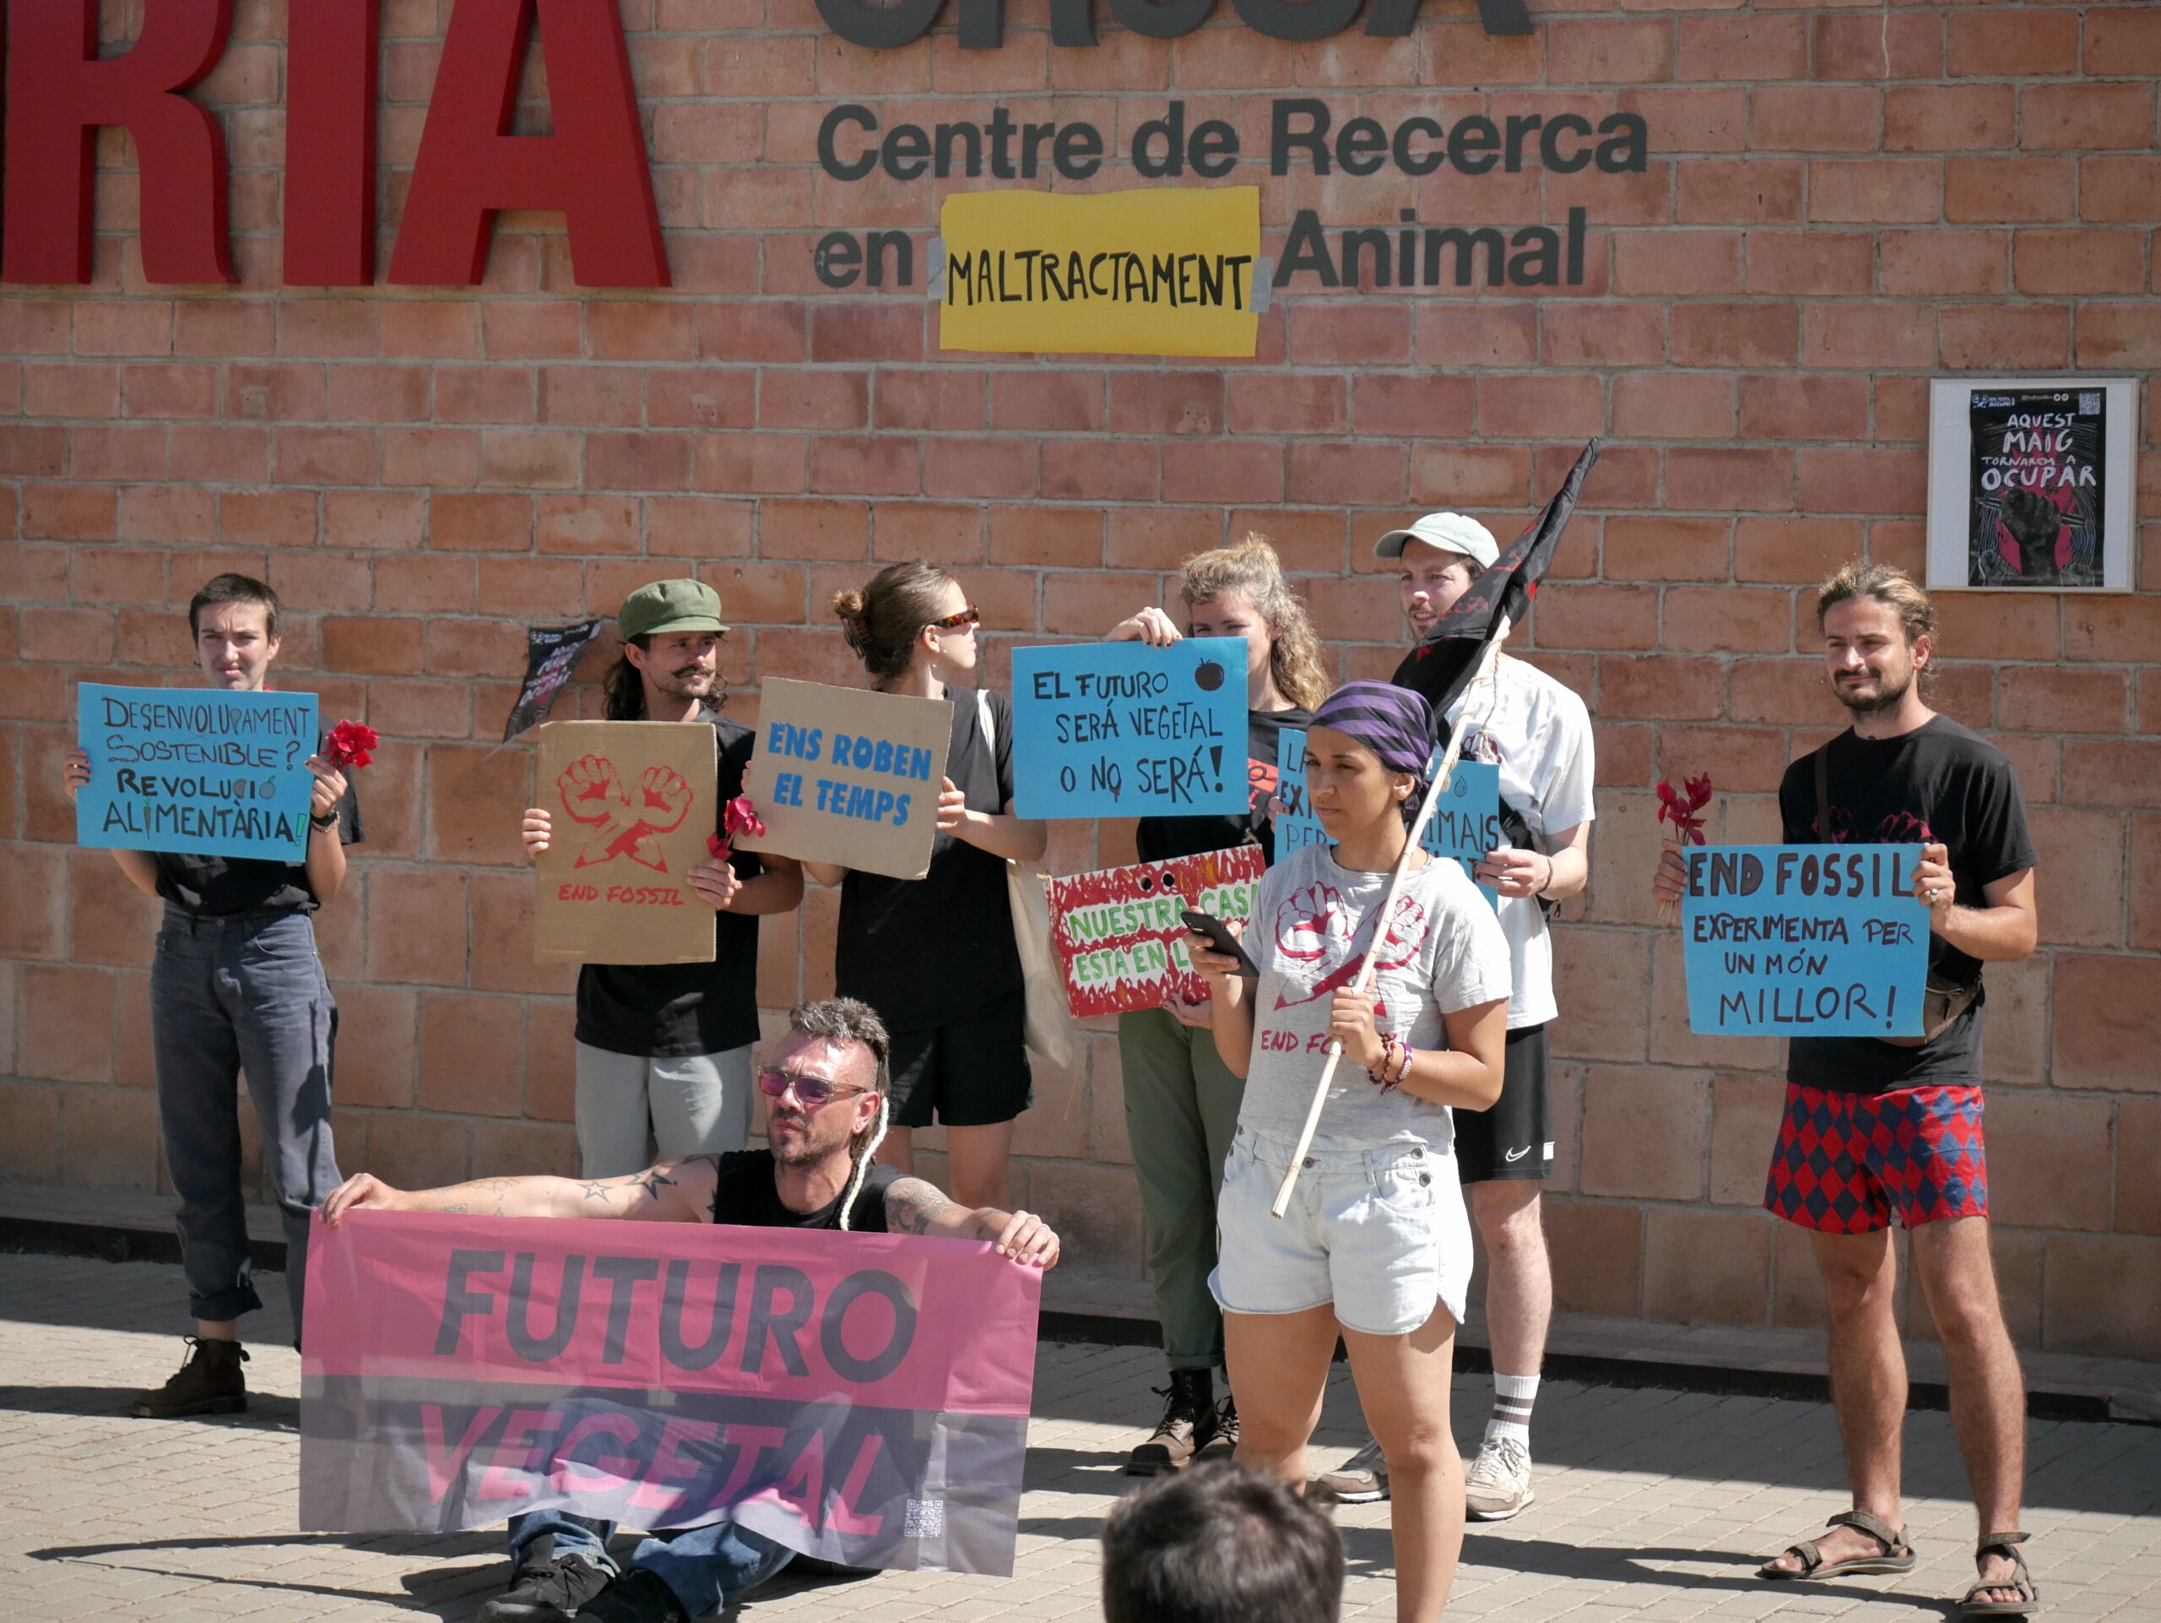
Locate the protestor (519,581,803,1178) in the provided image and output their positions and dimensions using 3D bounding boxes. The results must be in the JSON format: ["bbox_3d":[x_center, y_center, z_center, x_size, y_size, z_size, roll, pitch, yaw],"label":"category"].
[{"bbox_3d":[-0.816,0.394,10.938,0.530,1.674,0.430,2,2,7],"label":"protestor"}]

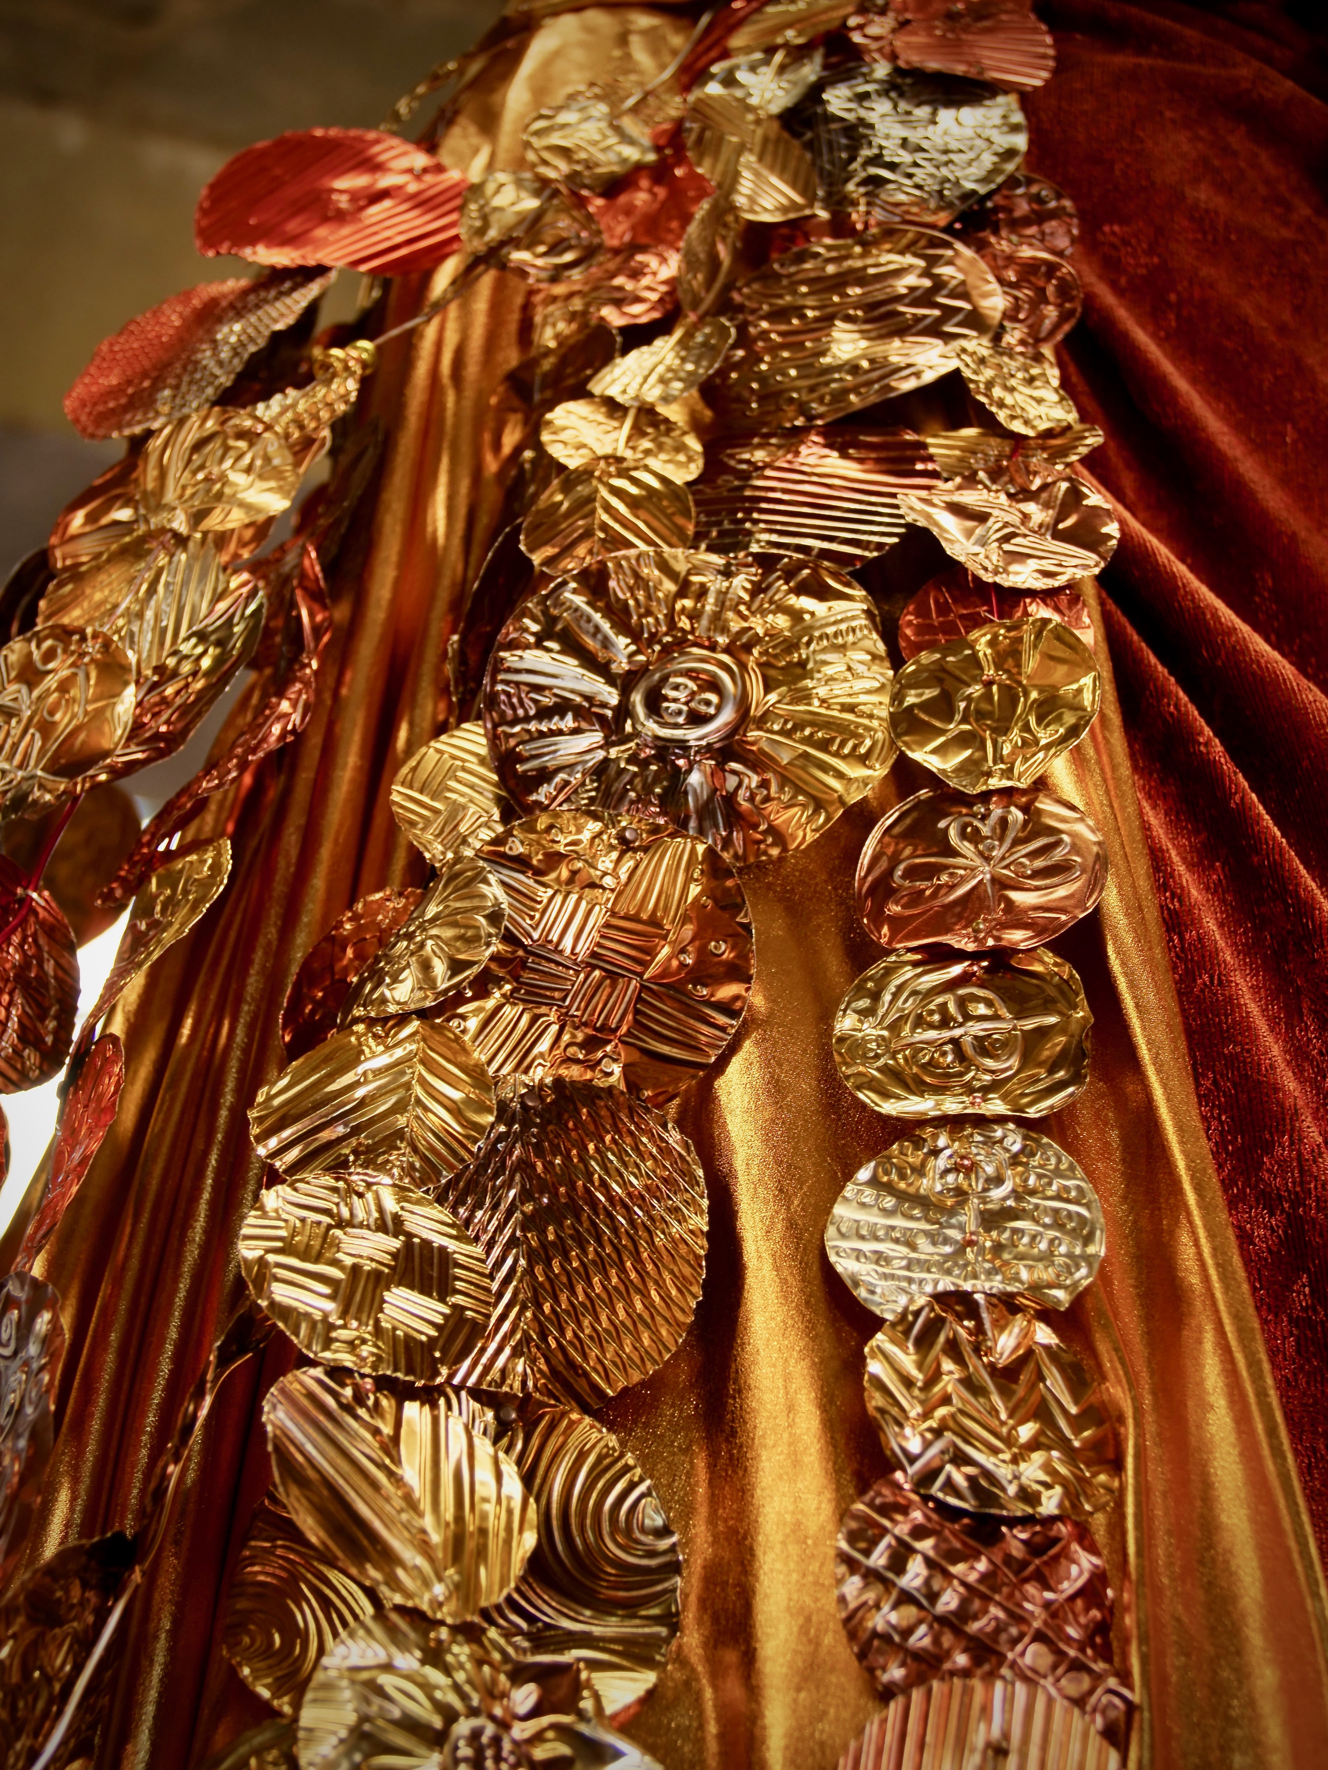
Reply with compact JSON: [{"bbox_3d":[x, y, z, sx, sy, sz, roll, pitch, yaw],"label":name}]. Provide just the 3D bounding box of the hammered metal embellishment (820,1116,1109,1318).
[{"bbox_3d":[0.073,0.081,1.039,0.068,0.065,0.007,0,-47,0],"label":"hammered metal embellishment"}]

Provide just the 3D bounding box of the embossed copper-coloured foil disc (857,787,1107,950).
[{"bbox_3d":[0.083,-0.004,1.125,0.066,0.064,0.007,2,-47,-2],"label":"embossed copper-coloured foil disc"}]

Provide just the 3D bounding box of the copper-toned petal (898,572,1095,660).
[{"bbox_3d":[0.092,-0.069,1.189,0.056,0.057,0.006,4,-48,-3],"label":"copper-toned petal"}]

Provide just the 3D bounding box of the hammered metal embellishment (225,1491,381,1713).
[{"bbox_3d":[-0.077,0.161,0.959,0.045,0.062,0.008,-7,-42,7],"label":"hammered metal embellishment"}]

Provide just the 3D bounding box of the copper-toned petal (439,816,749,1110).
[{"bbox_3d":[-0.017,0.018,1.102,0.080,0.093,0.009,0,-37,0],"label":"copper-toned petal"}]

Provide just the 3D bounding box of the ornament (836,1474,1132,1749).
[{"bbox_3d":[0.072,0.162,0.958,0.066,0.070,0.008,0,-36,0],"label":"ornament"}]

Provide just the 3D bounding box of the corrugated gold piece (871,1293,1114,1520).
[{"bbox_3d":[0.076,0.120,1.000,0.060,0.065,0.009,2,-38,-2],"label":"corrugated gold piece"}]

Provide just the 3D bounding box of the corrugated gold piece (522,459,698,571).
[{"bbox_3d":[-0.016,-0.104,1.224,0.050,0.054,0.007,0,-46,0],"label":"corrugated gold piece"}]

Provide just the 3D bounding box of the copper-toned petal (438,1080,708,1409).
[{"bbox_3d":[-0.030,0.087,1.033,0.084,0.100,0.010,-3,-42,4],"label":"copper-toned petal"}]

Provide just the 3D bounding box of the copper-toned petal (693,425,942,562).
[{"bbox_3d":[0.040,-0.112,1.232,0.083,0.072,0.009,0,-47,0],"label":"copper-toned petal"}]

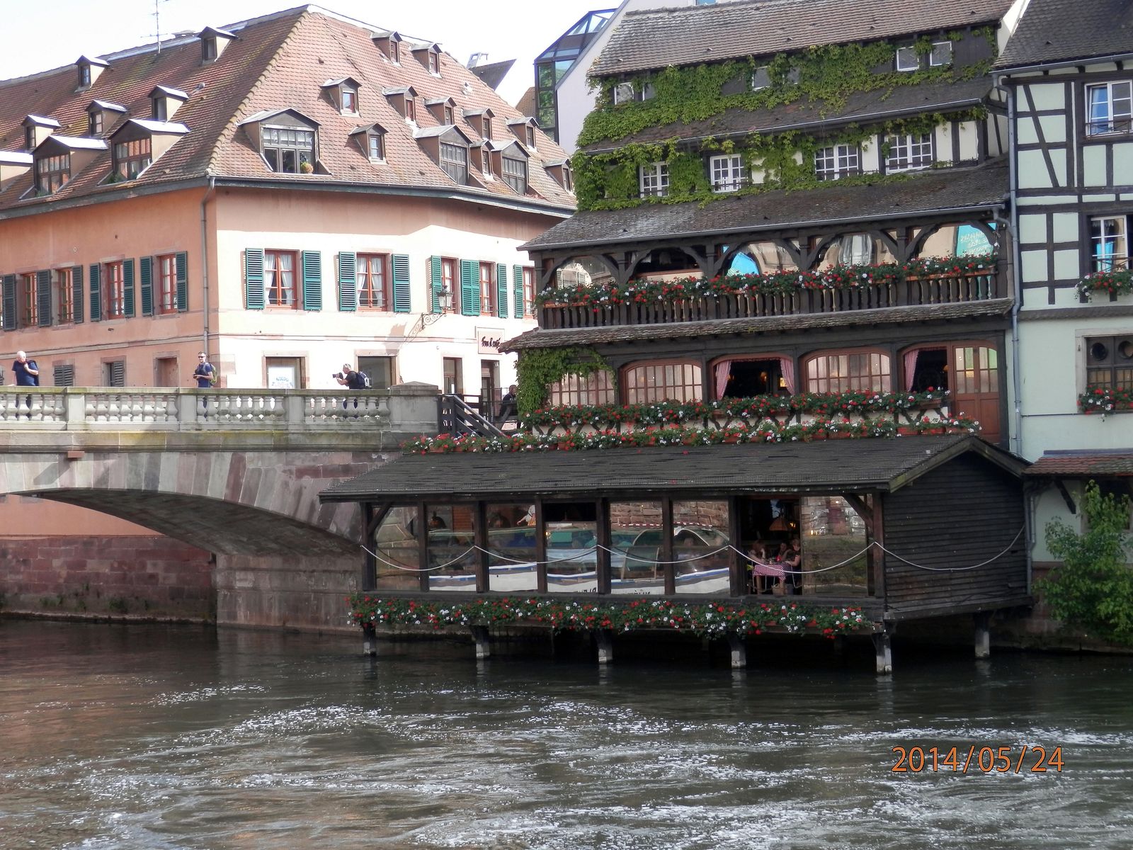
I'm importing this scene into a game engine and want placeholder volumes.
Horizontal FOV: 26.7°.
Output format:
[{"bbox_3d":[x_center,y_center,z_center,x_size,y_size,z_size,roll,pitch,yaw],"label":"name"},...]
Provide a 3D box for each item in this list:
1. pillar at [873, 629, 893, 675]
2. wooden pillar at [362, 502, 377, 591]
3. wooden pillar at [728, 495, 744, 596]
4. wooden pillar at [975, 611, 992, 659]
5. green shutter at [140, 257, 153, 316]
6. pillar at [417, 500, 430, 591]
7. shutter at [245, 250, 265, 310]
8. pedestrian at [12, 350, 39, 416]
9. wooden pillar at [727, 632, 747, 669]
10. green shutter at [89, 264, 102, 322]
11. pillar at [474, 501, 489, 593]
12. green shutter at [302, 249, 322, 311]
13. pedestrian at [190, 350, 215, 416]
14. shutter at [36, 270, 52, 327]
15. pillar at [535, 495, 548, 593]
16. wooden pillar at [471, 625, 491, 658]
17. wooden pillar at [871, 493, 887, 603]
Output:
[{"bbox_3d":[6.115,4.351,46.076,0.220,0.915,0.220,-3,-2,39],"label":"pillar"},{"bbox_3d":[-4.518,2.784,54.692,0.185,2.055,0.185,-3,-2,39],"label":"wooden pillar"},{"bbox_3d":[3.382,2.410,47.671,0.190,2.013,0.190,-2,-1,38],"label":"wooden pillar"},{"bbox_3d":[8.499,4.309,48.784,0.220,0.918,0.220,-3,-2,39],"label":"wooden pillar"},{"bbox_3d":[-12.397,-4.082,70.522,0.599,1.737,0.059,-3,-2,43],"label":"green shutter"},{"bbox_3d":[-3.209,2.711,53.631,0.160,2.057,0.160,-3,-2,39],"label":"pillar"},{"bbox_3d":[-8.707,-4.089,67.042,0.573,1.713,0.060,-1,-1,-36],"label":"shutter"},{"bbox_3d":[-13.019,-0.918,57.624,0.620,1.730,0.480,-2,-1,-18],"label":"pedestrian"},{"bbox_3d":[3.400,4.513,47.679,0.250,0.706,0.240,-2,-1,38],"label":"wooden pillar"},{"bbox_3d":[-13.916,-3.905,70.456,0.060,1.700,0.579,-1,-1,-44],"label":"green shutter"},{"bbox_3d":[-1.859,2.675,52.537,0.180,2.014,0.180,-3,-2,39],"label":"pillar"},{"bbox_3d":[-7.448,-4.235,70.029,0.596,1.757,0.059,-1,-2,-35],"label":"green shutter"},{"bbox_3d":[-8.948,-0.941,59.222,0.500,1.740,0.480,-1,-1,-38],"label":"pedestrian"},{"bbox_3d":[-16.196,-3.920,74.068,0.684,1.748,0.059,-3,-2,43],"label":"shutter"},{"bbox_3d":[-0.536,2.540,50.790,0.150,2.051,0.150,-2,-1,38],"label":"pillar"},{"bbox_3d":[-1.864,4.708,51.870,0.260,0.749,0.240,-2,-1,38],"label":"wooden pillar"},{"bbox_3d":[6.038,2.349,46.138,0.170,2.076,0.170,-3,-2,39],"label":"wooden pillar"}]

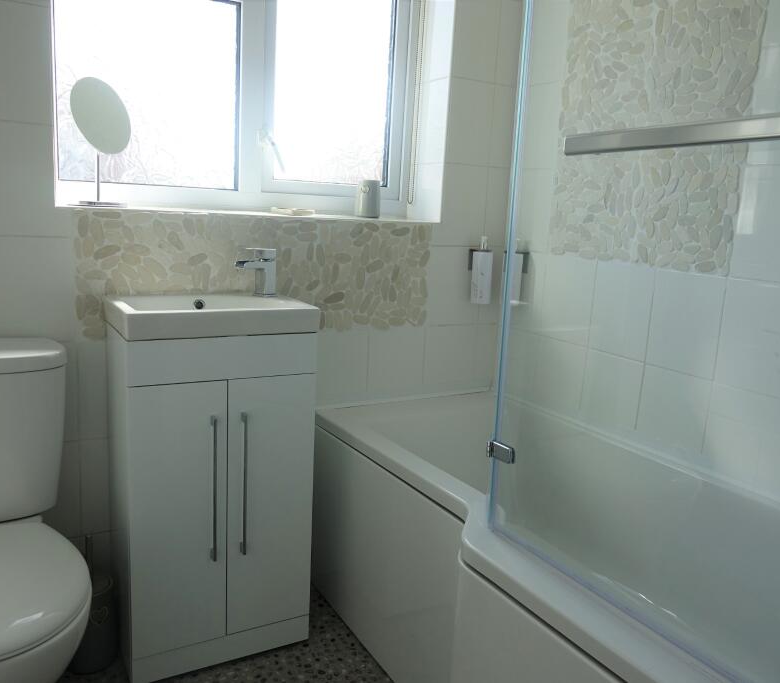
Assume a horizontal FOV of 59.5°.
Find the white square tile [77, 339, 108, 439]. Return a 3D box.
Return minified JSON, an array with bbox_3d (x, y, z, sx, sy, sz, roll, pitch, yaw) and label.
[{"bbox_3d":[-0.684,0.119,1.750,0.200,0.250,0.010,-3,13,-30],"label":"white square tile"}]

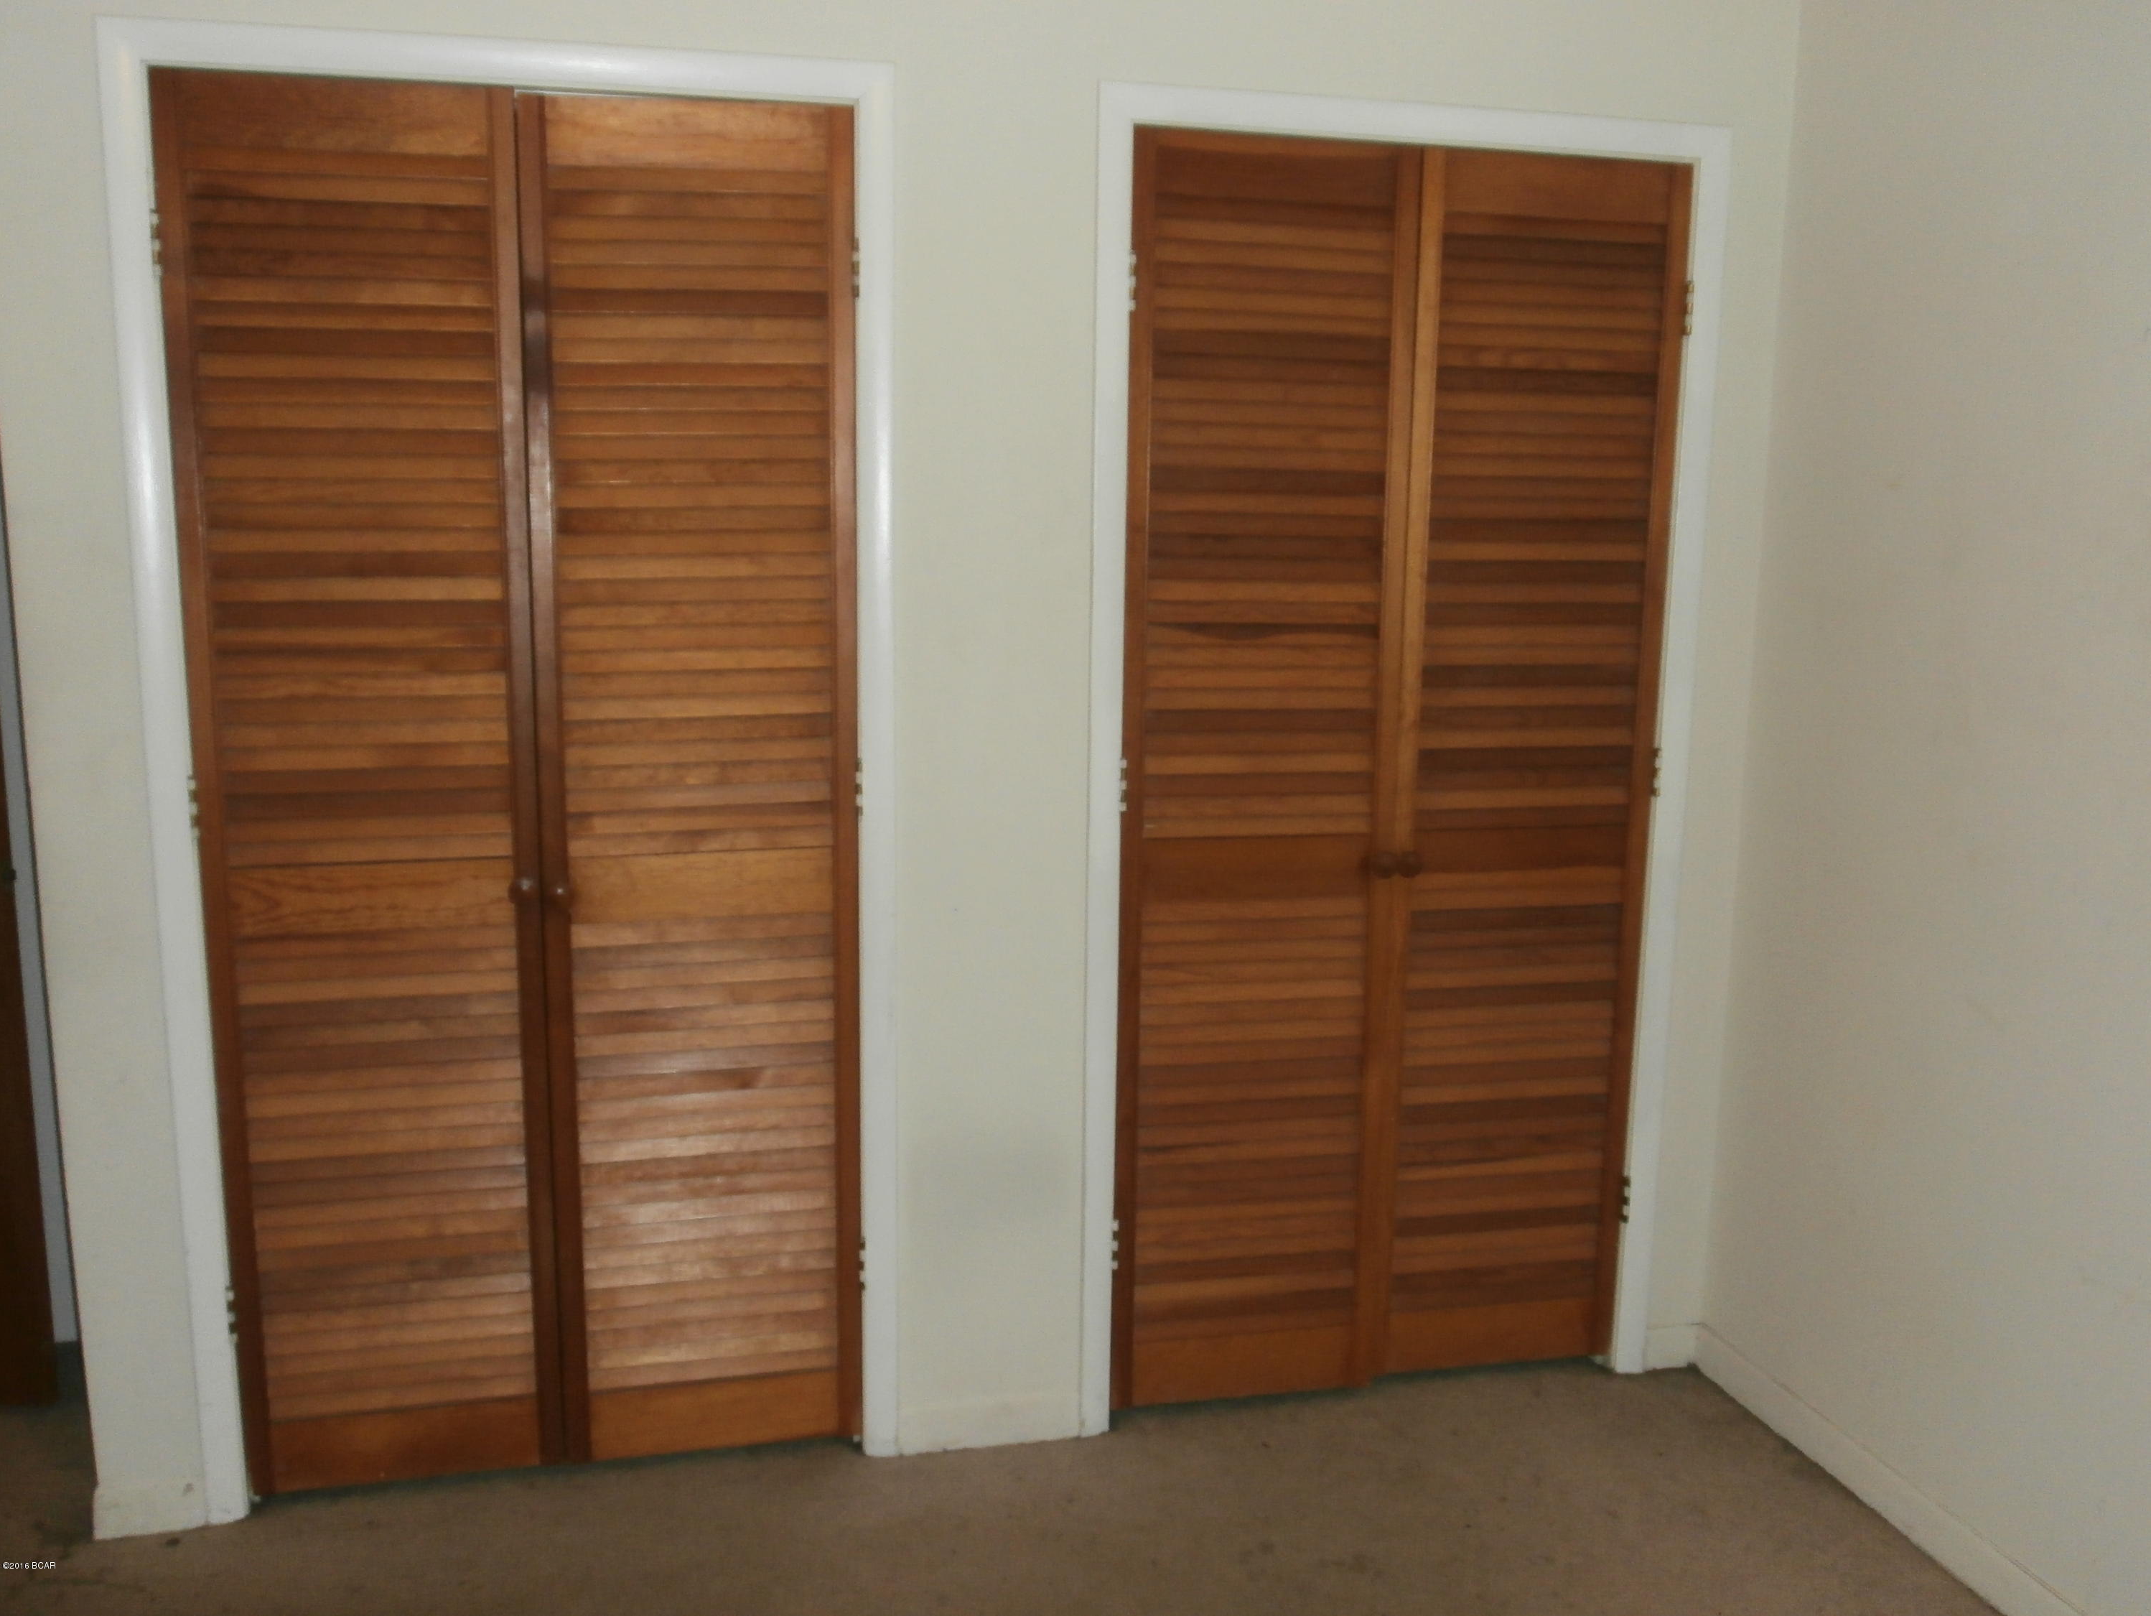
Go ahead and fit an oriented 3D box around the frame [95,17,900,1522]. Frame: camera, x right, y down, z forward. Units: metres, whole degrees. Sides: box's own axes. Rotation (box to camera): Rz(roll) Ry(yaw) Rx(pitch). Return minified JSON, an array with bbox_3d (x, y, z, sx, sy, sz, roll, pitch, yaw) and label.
[{"bbox_3d":[-0.768,0.005,2.689,1.019,2.087,0.080,-2,10,-13],"label":"frame"}]

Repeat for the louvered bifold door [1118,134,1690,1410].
[{"bbox_3d":[0.506,-0.012,2.971,0.900,1.998,0.065,-2,10,-13],"label":"louvered bifold door"}]

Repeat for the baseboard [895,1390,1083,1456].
[{"bbox_3d":[-0.136,0.981,2.986,0.297,0.080,0.018,-2,10,-13],"label":"baseboard"}]

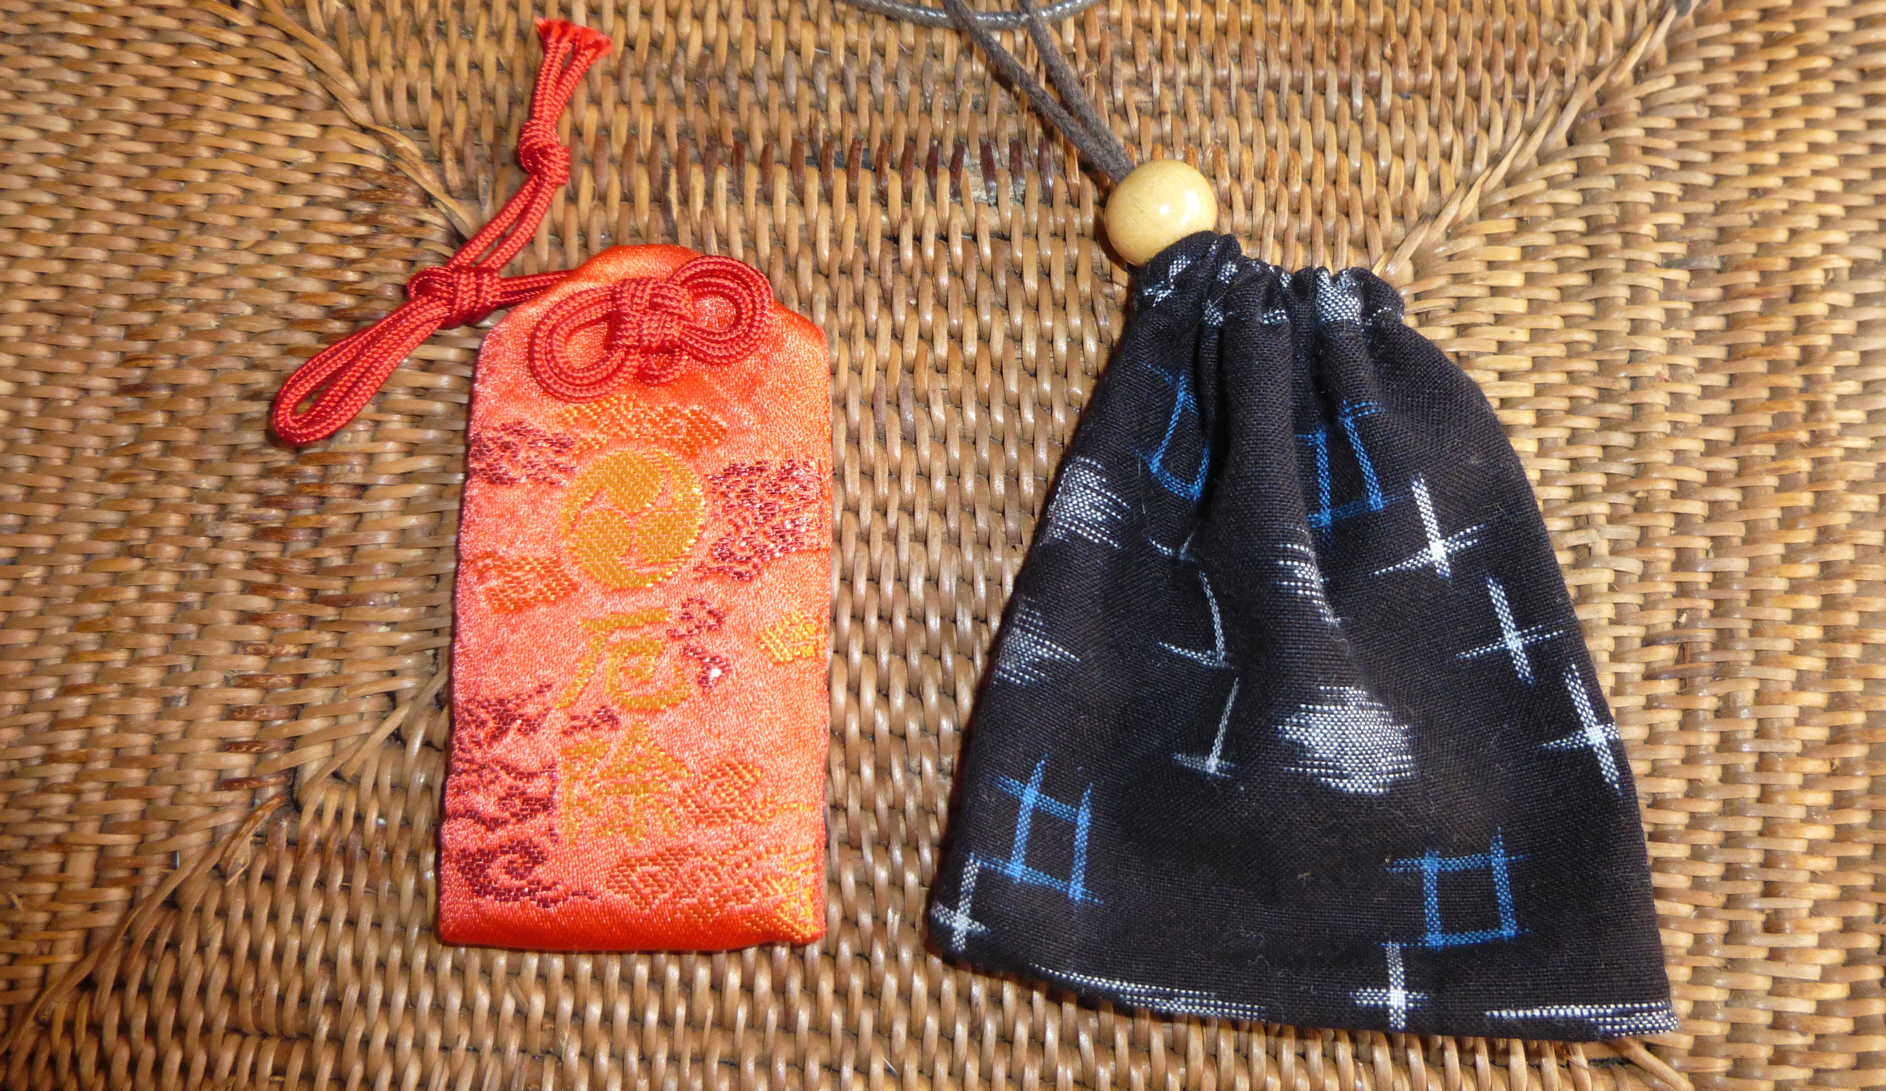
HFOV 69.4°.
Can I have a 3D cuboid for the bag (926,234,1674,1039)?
[{"bbox_3d":[0.044,0.008,0.164,0.087,0.013,0.096,3,79,1],"label":"bag"}]

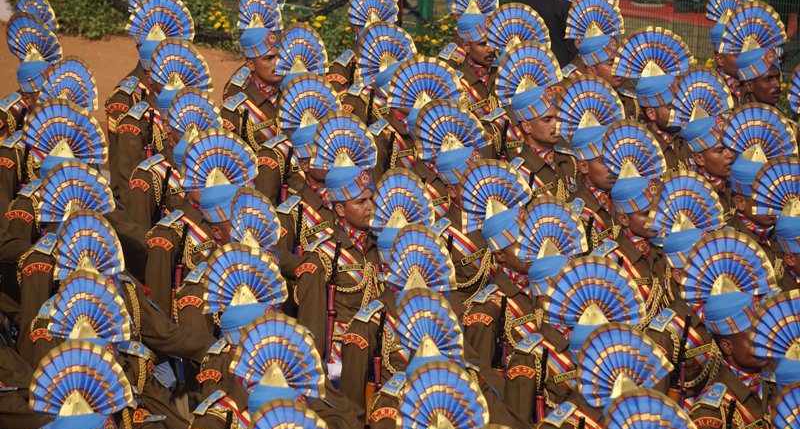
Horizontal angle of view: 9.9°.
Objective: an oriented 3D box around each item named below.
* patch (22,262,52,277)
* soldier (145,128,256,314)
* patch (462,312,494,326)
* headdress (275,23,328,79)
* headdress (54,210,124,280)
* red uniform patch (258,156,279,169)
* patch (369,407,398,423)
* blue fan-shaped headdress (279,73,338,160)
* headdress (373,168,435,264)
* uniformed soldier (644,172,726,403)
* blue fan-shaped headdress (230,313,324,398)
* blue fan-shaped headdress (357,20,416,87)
[{"bbox_3d":[-1.541,0.234,19.551,0.115,0.055,0.020,4,12,22],"label":"patch"},{"bbox_3d":[-0.807,0.667,20.713,0.500,2.000,0.580,9,14,41],"label":"soldier"},{"bbox_3d":[0.334,0.453,19.820,0.115,0.055,0.020,6,2,31],"label":"patch"},{"bbox_3d":[-0.473,-0.721,22.128,0.360,0.390,0.230,-10,15,-42],"label":"headdress"},{"bbox_3d":[-1.209,0.121,17.901,0.120,0.270,0.380,9,14,41],"label":"headdress"},{"bbox_3d":[-0.690,-0.271,23.938,0.115,0.055,0.020,6,2,31],"label":"red uniform patch"},{"bbox_3d":[-0.063,0.738,16.959,0.115,0.055,0.020,6,13,29],"label":"patch"},{"bbox_3d":[-0.409,-0.435,20.618,0.360,0.390,0.230,-10,15,-42],"label":"blue fan-shaped headdress"},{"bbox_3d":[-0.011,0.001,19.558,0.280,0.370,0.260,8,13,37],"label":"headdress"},{"bbox_3d":[1.181,0.822,18.957,0.560,1.980,0.520,-10,15,-44],"label":"uniformed soldier"},{"bbox_3d":[-0.427,0.490,16.025,0.380,0.270,0.120,-10,15,-44],"label":"blue fan-shaped headdress"},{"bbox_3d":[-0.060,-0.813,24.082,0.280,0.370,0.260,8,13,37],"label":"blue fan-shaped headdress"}]

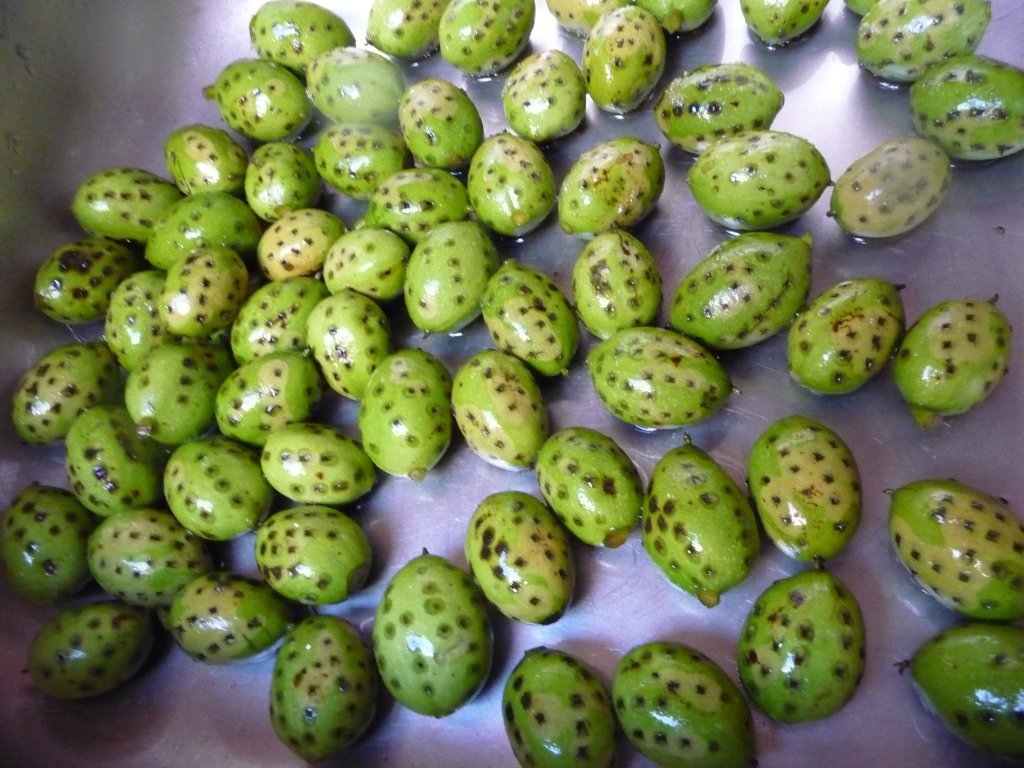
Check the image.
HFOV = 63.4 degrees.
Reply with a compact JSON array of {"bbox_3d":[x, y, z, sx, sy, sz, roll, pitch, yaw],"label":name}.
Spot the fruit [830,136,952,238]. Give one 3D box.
[{"bbox_3d":[0.140,-0.072,0.306,0.044,0.034,0.034,-30,64,-4],"label":"fruit"}]

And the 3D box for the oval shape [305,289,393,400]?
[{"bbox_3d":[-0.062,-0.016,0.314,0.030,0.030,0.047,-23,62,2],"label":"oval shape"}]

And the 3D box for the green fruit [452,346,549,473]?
[{"bbox_3d":[-0.004,0.009,0.303,0.032,0.032,0.049,-25,64,-1],"label":"green fruit"}]

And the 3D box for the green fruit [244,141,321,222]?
[{"bbox_3d":[-0.100,-0.088,0.362,0.031,0.031,0.036,-8,65,7],"label":"green fruit"}]

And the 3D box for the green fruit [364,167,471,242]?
[{"bbox_3d":[-0.036,-0.068,0.315,0.040,0.028,0.029,6,66,10],"label":"green fruit"}]

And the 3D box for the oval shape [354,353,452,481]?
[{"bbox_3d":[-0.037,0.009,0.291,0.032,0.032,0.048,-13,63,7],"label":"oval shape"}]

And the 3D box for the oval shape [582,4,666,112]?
[{"bbox_3d":[0.045,-0.132,0.336,0.033,0.033,0.044,2,69,14],"label":"oval shape"}]

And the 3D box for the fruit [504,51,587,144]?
[{"bbox_3d":[0.014,-0.122,0.351,0.033,0.033,0.040,23,72,19],"label":"fruit"}]

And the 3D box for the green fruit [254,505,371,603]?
[{"bbox_3d":[-0.063,0.055,0.267,0.039,0.030,0.030,14,68,18],"label":"green fruit"}]

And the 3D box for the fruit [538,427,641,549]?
[{"bbox_3d":[0.026,0.035,0.286,0.032,0.032,0.046,-31,64,-4],"label":"fruit"}]

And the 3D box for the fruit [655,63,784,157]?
[{"bbox_3d":[0.083,-0.110,0.333,0.051,0.032,0.032,1,66,11],"label":"fruit"}]

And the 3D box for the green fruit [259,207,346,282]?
[{"bbox_3d":[-0.082,-0.054,0.321,0.035,0.025,0.025,-26,61,-2],"label":"green fruit"}]

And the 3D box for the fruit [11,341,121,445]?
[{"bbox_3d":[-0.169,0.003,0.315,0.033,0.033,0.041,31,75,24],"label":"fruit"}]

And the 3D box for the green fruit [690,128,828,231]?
[{"bbox_3d":[0.085,-0.070,0.287,0.047,0.033,0.033,4,66,9],"label":"green fruit"}]

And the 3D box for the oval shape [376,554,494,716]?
[{"bbox_3d":[-0.024,0.077,0.258,0.036,0.036,0.050,-16,64,3],"label":"oval shape"}]

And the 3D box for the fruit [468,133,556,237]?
[{"bbox_3d":[0.000,-0.077,0.319,0.032,0.032,0.042,-18,63,4],"label":"fruit"}]

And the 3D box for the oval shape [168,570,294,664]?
[{"bbox_3d":[-0.099,0.082,0.291,0.045,0.029,0.029,9,68,14],"label":"oval shape"}]

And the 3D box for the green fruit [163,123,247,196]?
[{"bbox_3d":[-0.139,-0.102,0.377,0.039,0.032,0.032,28,74,20],"label":"green fruit"}]

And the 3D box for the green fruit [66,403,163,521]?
[{"bbox_3d":[-0.143,0.028,0.299,0.031,0.031,0.043,-27,65,-1],"label":"green fruit"}]

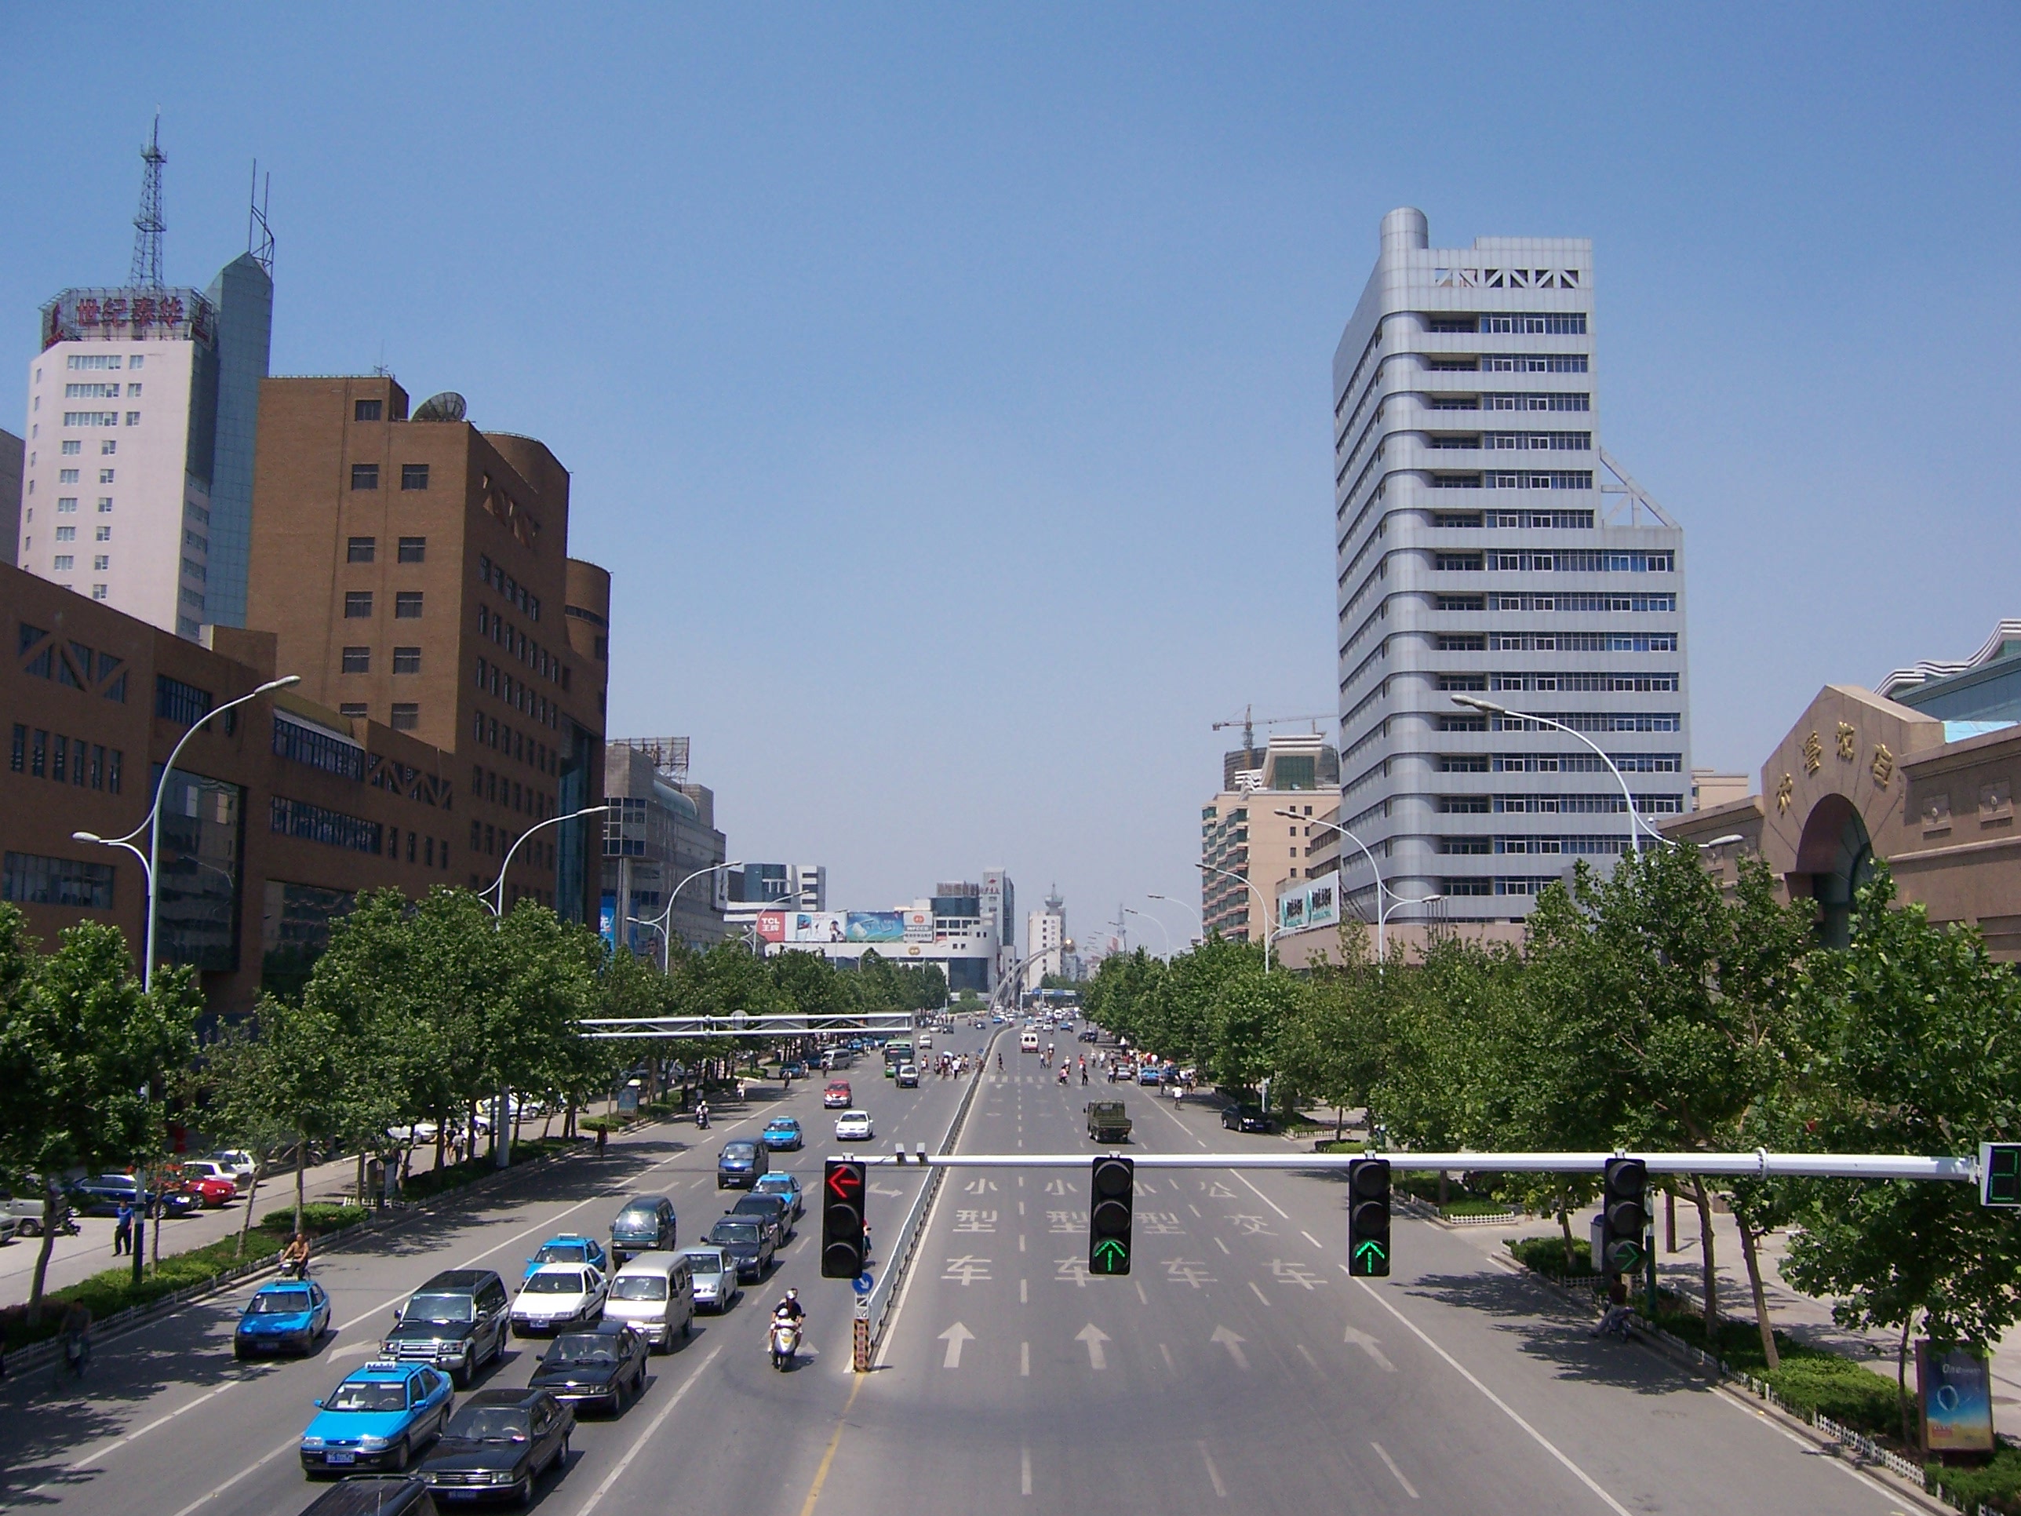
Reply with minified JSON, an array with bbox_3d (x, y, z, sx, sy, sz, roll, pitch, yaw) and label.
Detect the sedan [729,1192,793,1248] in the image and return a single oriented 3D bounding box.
[{"bbox_3d":[-8.489,15.865,65.628,1.750,1.450,4.500,0,-7,0],"label":"sedan"}]

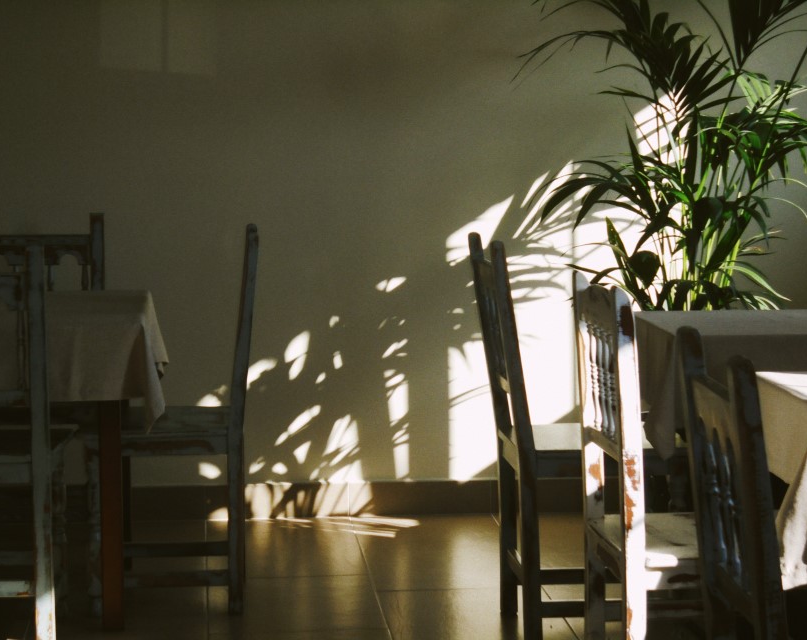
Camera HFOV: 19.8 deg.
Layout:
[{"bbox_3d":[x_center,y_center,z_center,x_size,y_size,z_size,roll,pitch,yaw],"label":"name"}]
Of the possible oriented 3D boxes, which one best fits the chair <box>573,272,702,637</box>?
[{"bbox_3d":[0.571,0.387,4.327,0.430,0.935,0.455,-1,6,-8],"label":"chair"}]

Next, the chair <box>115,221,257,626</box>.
[{"bbox_3d":[-0.585,0.238,5.862,0.440,0.935,0.455,-1,6,-5],"label":"chair"}]

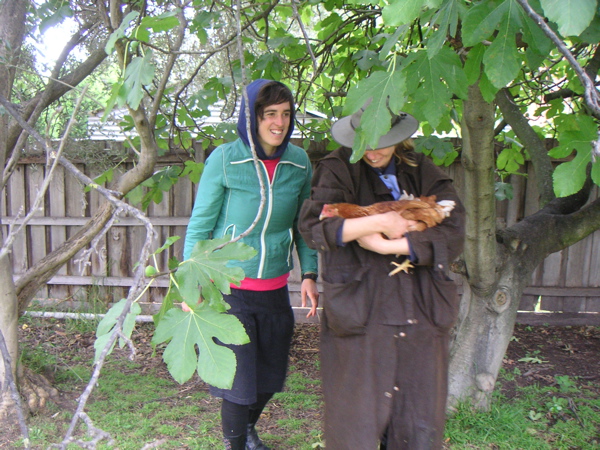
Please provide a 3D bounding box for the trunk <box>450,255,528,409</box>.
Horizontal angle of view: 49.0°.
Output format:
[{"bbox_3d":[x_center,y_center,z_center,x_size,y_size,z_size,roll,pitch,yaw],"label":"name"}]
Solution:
[{"bbox_3d":[1.008,0.593,3.600,0.420,0.840,0.380,2,8,6],"label":"trunk"}]

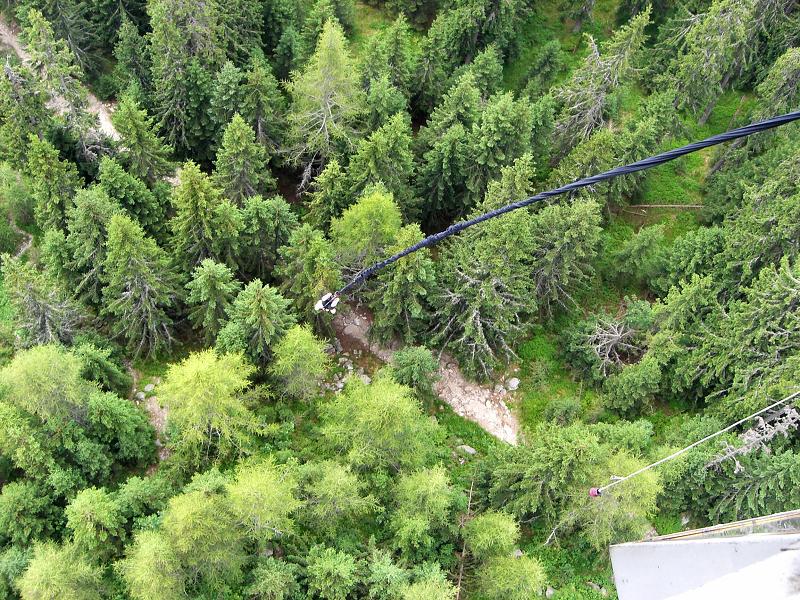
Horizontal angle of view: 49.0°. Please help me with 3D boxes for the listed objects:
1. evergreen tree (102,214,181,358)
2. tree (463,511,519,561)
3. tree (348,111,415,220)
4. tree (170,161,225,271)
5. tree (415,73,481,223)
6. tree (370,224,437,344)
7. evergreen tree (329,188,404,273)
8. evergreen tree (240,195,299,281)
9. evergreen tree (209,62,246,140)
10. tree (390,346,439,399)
[{"bbox_3d":[-15.900,-1.110,51.620,4.800,12.840,4.800,0,58,-7],"label":"evergreen tree"},{"bbox_3d":[5.520,13.120,50.100,3.100,4.880,3.100,0,58,-7],"label":"tree"},{"bbox_3d":[-0.870,-8.940,59.610,4.890,10.800,4.890,0,58,-7],"label":"tree"},{"bbox_3d":[-13.412,-5.691,58.453,3.570,13.470,3.570,14,61,0],"label":"tree"},{"bbox_3d":[4.690,-12.780,73.430,5.950,17.000,5.950,2,59,-3],"label":"tree"},{"bbox_3d":[0.640,-1.600,67.810,5.440,14.420,5.440,2,59,-3],"label":"tree"},{"bbox_3d":[-2.660,-5.660,72.800,5.970,12.880,5.970,2,59,-3],"label":"evergreen tree"},{"bbox_3d":[-8.917,-4.139,59.098,3.730,11.890,3.730,14,61,0],"label":"evergreen tree"},{"bbox_3d":[-15.770,-16.800,78.280,4.120,12.880,4.120,2,59,-3],"label":"evergreen tree"},{"bbox_3d":[1.140,4.160,55.290,3.040,4.680,3.040,0,58,-7],"label":"tree"}]

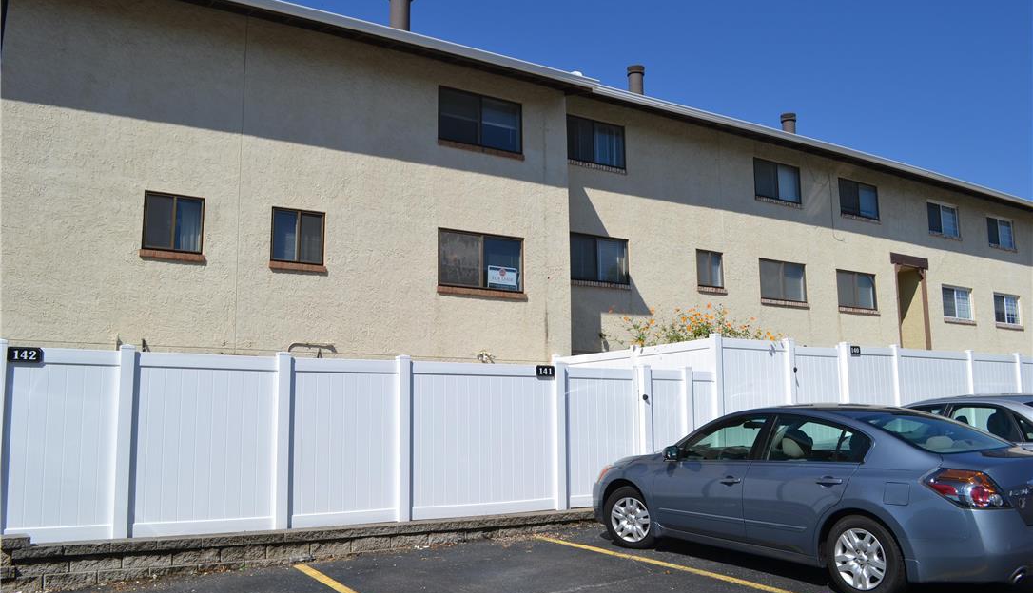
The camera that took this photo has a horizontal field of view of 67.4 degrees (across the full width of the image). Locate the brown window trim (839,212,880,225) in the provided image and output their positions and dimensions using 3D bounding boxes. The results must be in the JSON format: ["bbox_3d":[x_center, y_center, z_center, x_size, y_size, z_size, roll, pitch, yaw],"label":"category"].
[{"bbox_3d":[9.964,-2.242,22.485,1.802,0.110,0.110,5,-10,-31],"label":"brown window trim"}]

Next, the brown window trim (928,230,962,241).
[{"bbox_3d":[13.598,-1.918,24.637,1.709,0.110,0.110,5,-10,-31],"label":"brown window trim"}]

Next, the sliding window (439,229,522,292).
[{"bbox_3d":[-0.644,-0.639,14.410,1.814,1.082,0.110,5,-10,-31],"label":"sliding window"}]

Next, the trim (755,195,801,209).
[{"bbox_3d":[7.023,-2.502,20.802,1.831,0.146,0.130,4,-9,-32],"label":"trim"}]

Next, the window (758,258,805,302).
[{"bbox_3d":[7.069,-0.404,20.514,1.758,1.038,0.110,5,-10,-31],"label":"window"}]

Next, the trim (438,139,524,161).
[{"bbox_3d":[-0.666,-2.751,14.656,1.853,0.110,0.110,5,-10,-31],"label":"trim"}]

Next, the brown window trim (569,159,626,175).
[{"bbox_3d":[1.746,-2.927,17.611,1.850,0.110,0.110,5,-10,-31],"label":"brown window trim"}]

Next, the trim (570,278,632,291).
[{"bbox_3d":[1.816,-0.233,17.166,1.826,0.116,0.130,4,-9,-32],"label":"trim"}]

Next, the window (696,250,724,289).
[{"bbox_3d":[4.781,-0.667,19.158,0.889,0.886,0.100,4,-9,-32],"label":"window"}]

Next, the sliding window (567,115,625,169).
[{"bbox_3d":[1.730,-3.487,17.537,1.847,1.031,0.100,4,-9,-31],"label":"sliding window"}]

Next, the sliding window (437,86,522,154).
[{"bbox_3d":[-0.675,-3.369,14.898,1.841,1.040,0.100,4,-9,-32],"label":"sliding window"}]

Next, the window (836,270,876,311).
[{"bbox_3d":[9.689,-0.171,22.065,1.740,1.050,0.110,5,-10,-31],"label":"window"}]

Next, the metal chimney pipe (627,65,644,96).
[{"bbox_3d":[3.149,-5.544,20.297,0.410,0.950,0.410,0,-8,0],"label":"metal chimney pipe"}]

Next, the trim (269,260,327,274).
[{"bbox_3d":[-3.512,-0.464,12.453,0.927,0.103,0.100,4,-9,-31],"label":"trim"}]

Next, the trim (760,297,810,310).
[{"bbox_3d":[6.993,0.184,20.216,1.886,0.124,0.100,4,-9,-31],"label":"trim"}]

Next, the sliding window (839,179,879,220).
[{"bbox_3d":[10.011,-2.825,22.660,1.754,1.015,0.110,5,-10,-31],"label":"sliding window"}]

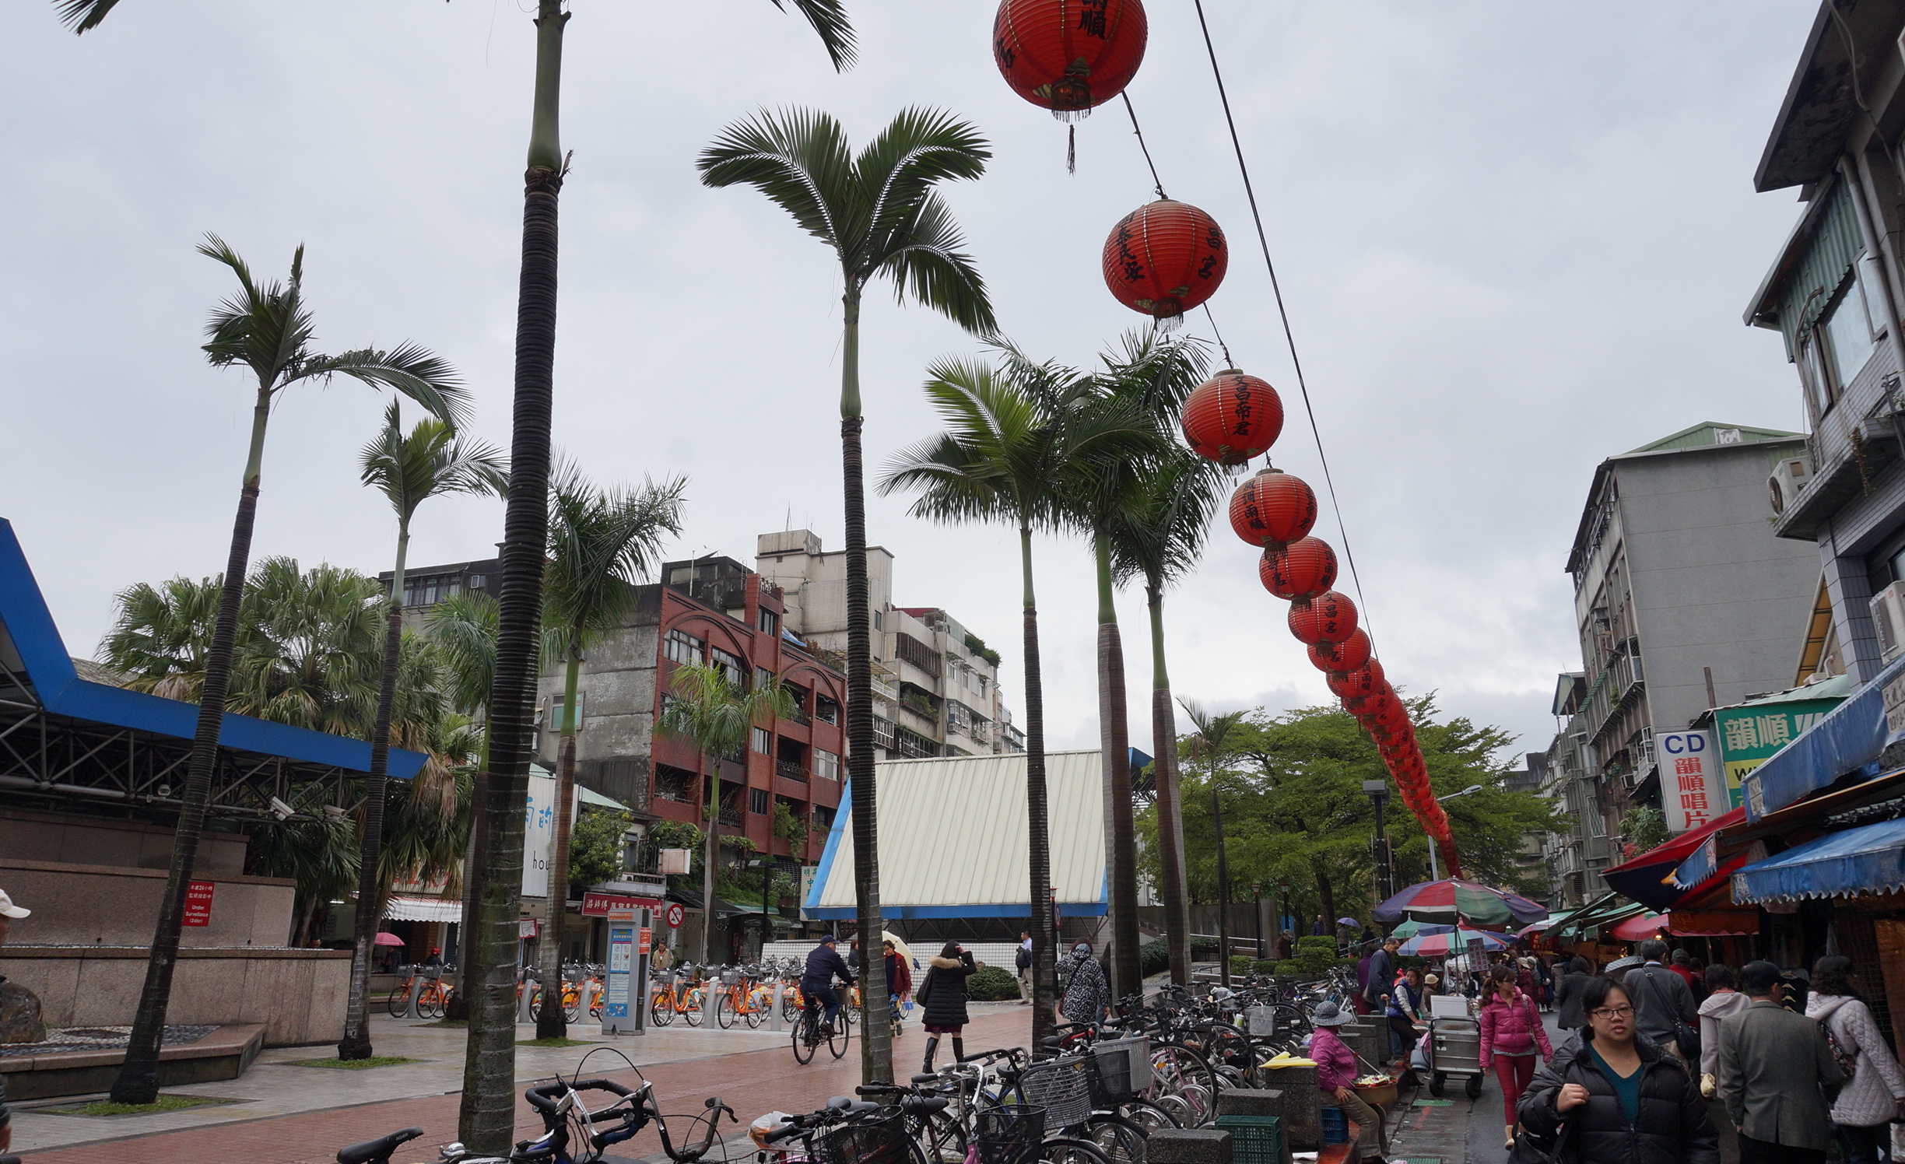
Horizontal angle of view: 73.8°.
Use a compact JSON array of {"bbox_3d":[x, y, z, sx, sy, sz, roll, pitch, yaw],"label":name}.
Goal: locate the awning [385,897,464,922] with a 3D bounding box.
[{"bbox_3d":[-19.167,11.878,46.000,1.000,0.900,4.300,-4,-17,15],"label":"awning"}]

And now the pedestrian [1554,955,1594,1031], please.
[{"bbox_3d":[8.314,5.833,16.846,0.530,1.650,0.380,-6,-17,21],"label":"pedestrian"}]

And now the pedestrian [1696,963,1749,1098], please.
[{"bbox_3d":[5.699,3.613,9.156,0.520,1.630,0.360,-6,-17,21],"label":"pedestrian"}]

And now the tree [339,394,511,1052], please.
[{"bbox_3d":[-8.711,1.977,20.044,2.500,10.420,2.500,-6,-17,19],"label":"tree"}]

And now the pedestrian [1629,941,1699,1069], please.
[{"bbox_3d":[5.338,3.561,9.379,0.550,1.770,0.360,-6,-17,21],"label":"pedestrian"}]

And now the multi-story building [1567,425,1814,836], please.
[{"bbox_3d":[28.637,5.404,47.157,7.200,18.900,14.800,-6,-17,19],"label":"multi-story building"}]

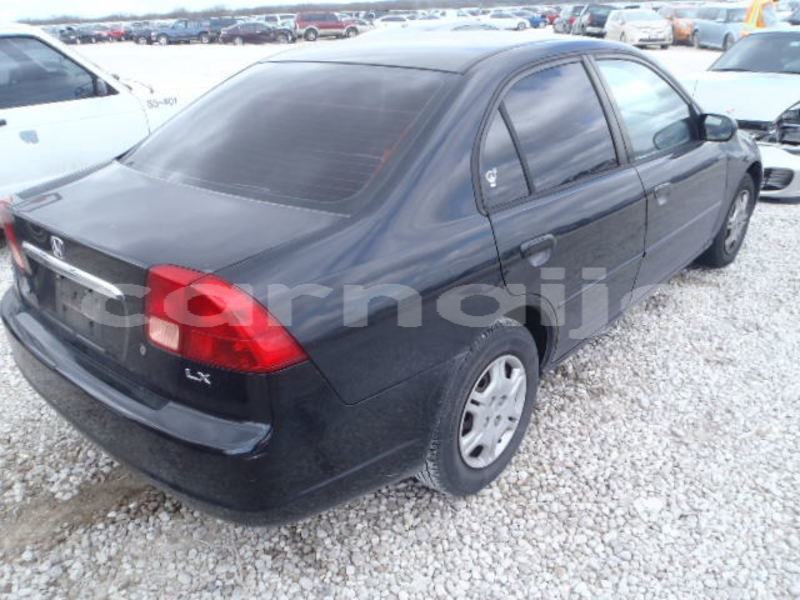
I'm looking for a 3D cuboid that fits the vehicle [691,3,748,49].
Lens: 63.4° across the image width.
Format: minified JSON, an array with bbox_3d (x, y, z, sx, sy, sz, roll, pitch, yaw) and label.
[{"bbox_3d":[11.758,-9.479,22.464,1.700,1.430,3.750,-2,24,1],"label":"vehicle"}]

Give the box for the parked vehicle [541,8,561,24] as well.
[{"bbox_3d":[15.081,-28.440,65.276,4.400,1.460,1.770,7,26,20],"label":"parked vehicle"}]

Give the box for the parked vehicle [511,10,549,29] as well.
[{"bbox_3d":[11.152,-24.874,57.503,4.400,1.460,1.770,7,26,20],"label":"parked vehicle"}]

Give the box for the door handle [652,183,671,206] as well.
[{"bbox_3d":[1.122,-0.452,2.773,0.045,0.075,0.160,19,31,38],"label":"door handle"}]

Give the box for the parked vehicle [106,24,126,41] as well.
[{"bbox_3d":[-27.267,-25.635,62.141,1.750,1.460,4.400,-1,24,3],"label":"parked vehicle"}]

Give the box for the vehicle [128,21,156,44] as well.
[{"bbox_3d":[-18.977,-20.658,50.043,4.500,1.580,1.800,-11,26,-20],"label":"vehicle"}]

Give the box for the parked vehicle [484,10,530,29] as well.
[{"bbox_3d":[7.576,-21.081,48.978,4.550,1.440,1.780,-1,24,2],"label":"parked vehicle"}]

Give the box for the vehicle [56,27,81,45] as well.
[{"bbox_3d":[-28.260,-22.685,55.500,1.780,1.470,4.500,-2,24,0],"label":"vehicle"}]

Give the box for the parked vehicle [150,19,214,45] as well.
[{"bbox_3d":[-14.789,-18.257,44.000,4.300,1.620,1.720,-11,26,-20],"label":"parked vehicle"}]

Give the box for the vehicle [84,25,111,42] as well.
[{"bbox_3d":[-27.218,-24.048,58.417,1.780,1.470,4.500,1,24,7],"label":"vehicle"}]

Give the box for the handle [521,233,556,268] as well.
[{"bbox_3d":[0.437,-0.157,2.033,0.040,0.082,0.175,18,31,38],"label":"handle"}]

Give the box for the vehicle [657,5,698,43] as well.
[{"bbox_3d":[12.573,-12.261,28.800,1.770,1.500,4.300,0,24,4],"label":"vehicle"}]

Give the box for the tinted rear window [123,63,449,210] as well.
[{"bbox_3d":[-0.414,-0.618,2.229,1.220,0.100,0.710,19,56,38],"label":"tinted rear window"}]

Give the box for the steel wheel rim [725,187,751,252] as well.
[{"bbox_3d":[2.007,-0.484,3.949,0.140,0.385,0.385,19,31,39],"label":"steel wheel rim"}]

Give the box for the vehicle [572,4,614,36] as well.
[{"bbox_3d":[11.638,-16.764,38.596,1.830,1.680,4.600,-1,24,3],"label":"vehicle"}]

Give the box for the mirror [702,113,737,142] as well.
[{"bbox_3d":[1.447,-0.784,2.956,0.175,0.130,0.110,18,31,38],"label":"mirror"}]

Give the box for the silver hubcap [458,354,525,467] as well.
[{"bbox_3d":[0.277,0.357,2.173,0.130,0.390,0.390,18,31,38],"label":"silver hubcap"}]

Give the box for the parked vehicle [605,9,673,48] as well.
[{"bbox_3d":[9.705,-11.106,26.468,1.750,1.490,4.460,-1,24,2],"label":"parked vehicle"}]

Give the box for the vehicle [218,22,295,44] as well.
[{"bbox_3d":[-9.416,-17.590,42.608,4.700,1.410,1.800,-7,24,-11],"label":"vehicle"}]

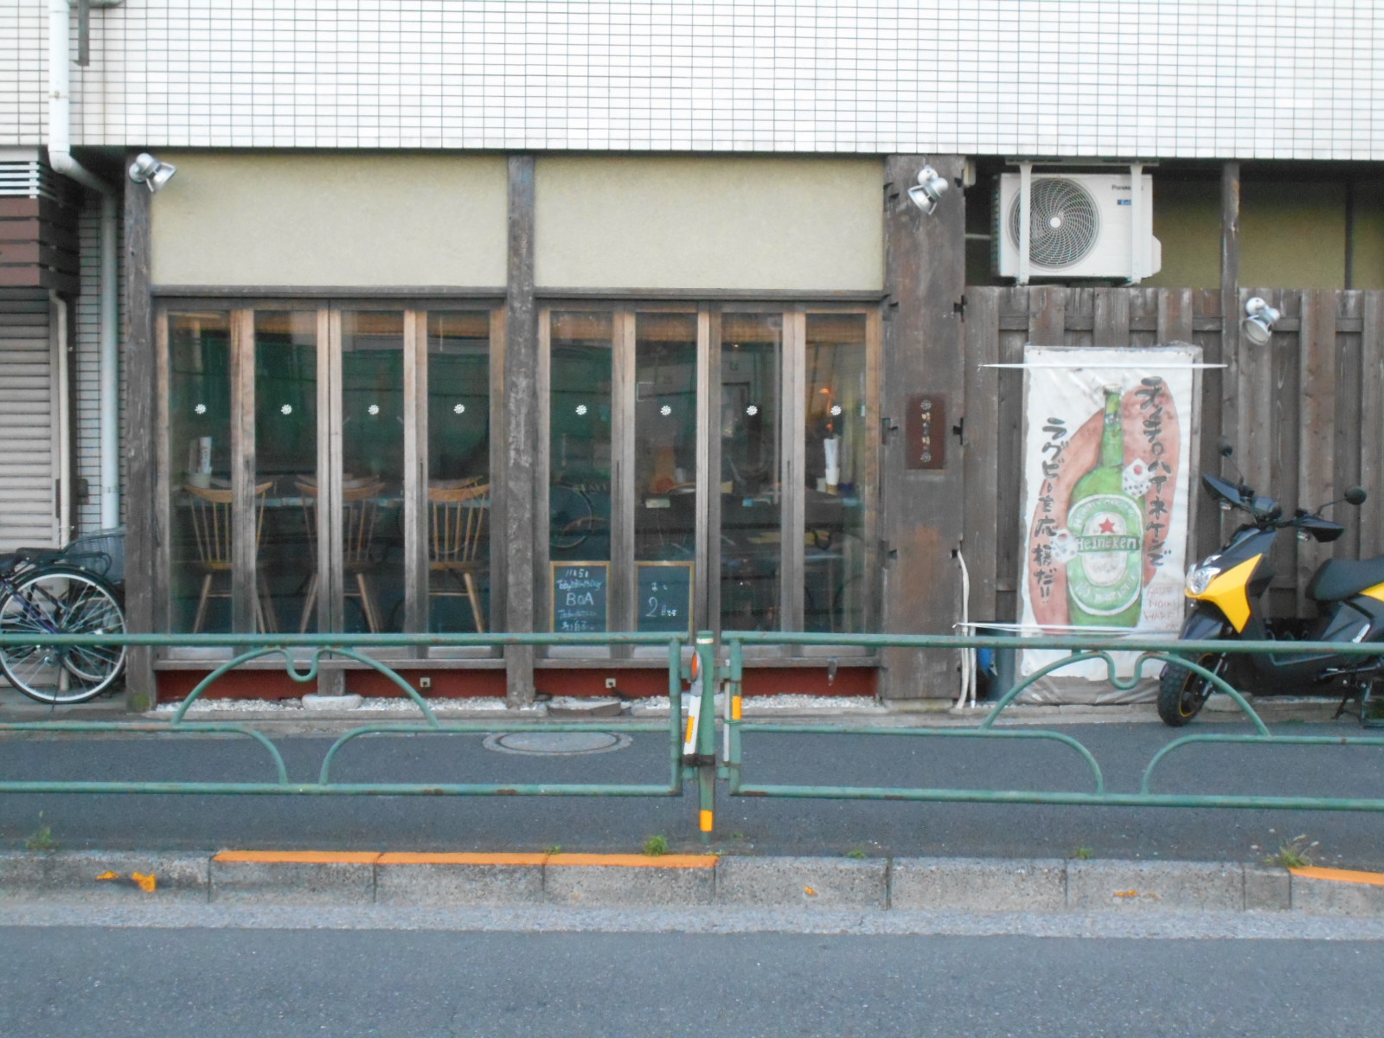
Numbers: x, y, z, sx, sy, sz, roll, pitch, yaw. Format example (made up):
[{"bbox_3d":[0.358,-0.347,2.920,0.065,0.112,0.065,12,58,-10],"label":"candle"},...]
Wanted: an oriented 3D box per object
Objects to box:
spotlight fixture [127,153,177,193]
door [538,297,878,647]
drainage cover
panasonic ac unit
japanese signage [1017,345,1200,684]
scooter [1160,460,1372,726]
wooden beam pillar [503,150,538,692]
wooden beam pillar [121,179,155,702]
[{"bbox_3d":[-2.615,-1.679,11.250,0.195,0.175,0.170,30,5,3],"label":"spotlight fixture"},{"bbox_3d":[0.086,-0.193,11.641,1.696,1.760,0.060,0,3,-5],"label":"door"},{"bbox_3d":[-0.626,1.059,10.821,0.695,0.030,0.695,0,5,-5],"label":"drainage cover"},{"bbox_3d":[1.988,-1.504,12.089,0.832,0.557,0.300,0,3,-5],"label":"panasonic ac unit"},{"bbox_3d":[2.118,-0.017,11.760,0.928,1.711,0.030,0,3,-5],"label":"japanese signage"},{"bbox_3d":[3.090,0.377,11.394,1.820,1.240,0.720,-1,3,-16],"label":"scooter"},{"bbox_3d":[-0.848,-0.425,11.528,0.131,2.724,0.130,0,3,-5],"label":"wooden beam pillar"},{"bbox_3d":[-2.702,-0.409,11.378,0.127,2.710,0.130,0,3,-5],"label":"wooden beam pillar"}]

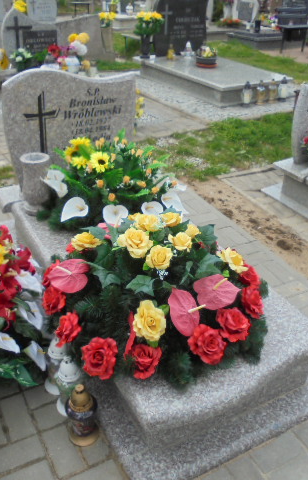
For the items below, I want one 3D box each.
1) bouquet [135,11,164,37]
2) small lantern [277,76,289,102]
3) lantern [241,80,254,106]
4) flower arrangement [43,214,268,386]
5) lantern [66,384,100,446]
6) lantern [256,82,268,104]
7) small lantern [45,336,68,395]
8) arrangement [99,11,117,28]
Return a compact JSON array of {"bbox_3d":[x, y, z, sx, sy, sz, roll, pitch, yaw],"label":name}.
[{"bbox_3d":[-0.060,-2.960,6.570,0.380,0.330,0.350,2,31,-1],"label":"bouquet"},{"bbox_3d":[1.669,-1.934,6.137,0.118,0.285,0.118,-14,34,-26],"label":"small lantern"},{"bbox_3d":[1.145,-1.787,5.851,0.120,0.283,0.120,2,30,-1],"label":"lantern"},{"bbox_3d":[0.018,0.158,1.904,0.780,0.370,0.760,2,31,-1],"label":"flower arrangement"},{"bbox_3d":[-0.264,0.638,1.763,0.115,0.257,0.115,2,30,-1],"label":"lantern"},{"bbox_3d":[1.342,-1.850,5.978,0.112,0.277,0.112,-14,34,-26],"label":"lantern"},{"bbox_3d":[-0.384,0.482,1.890,0.100,0.275,0.100,-14,35,-25],"label":"small lantern"},{"bbox_3d":[-0.687,-3.257,7.100,0.240,0.240,0.220,-14,35,-25],"label":"arrangement"}]

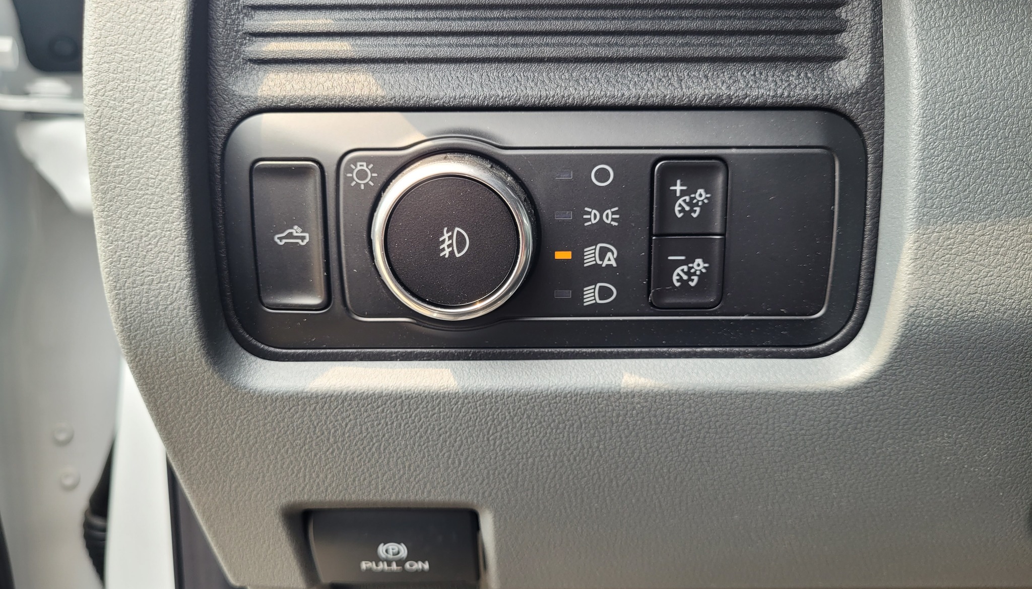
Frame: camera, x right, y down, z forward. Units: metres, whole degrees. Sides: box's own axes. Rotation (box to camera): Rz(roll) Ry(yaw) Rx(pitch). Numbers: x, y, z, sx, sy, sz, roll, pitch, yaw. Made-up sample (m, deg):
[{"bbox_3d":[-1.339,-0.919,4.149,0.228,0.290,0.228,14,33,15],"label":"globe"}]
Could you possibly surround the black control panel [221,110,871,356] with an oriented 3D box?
[{"bbox_3d":[0.008,-0.015,0.196,0.163,0.061,0.026,0,10,0],"label":"black control panel"}]

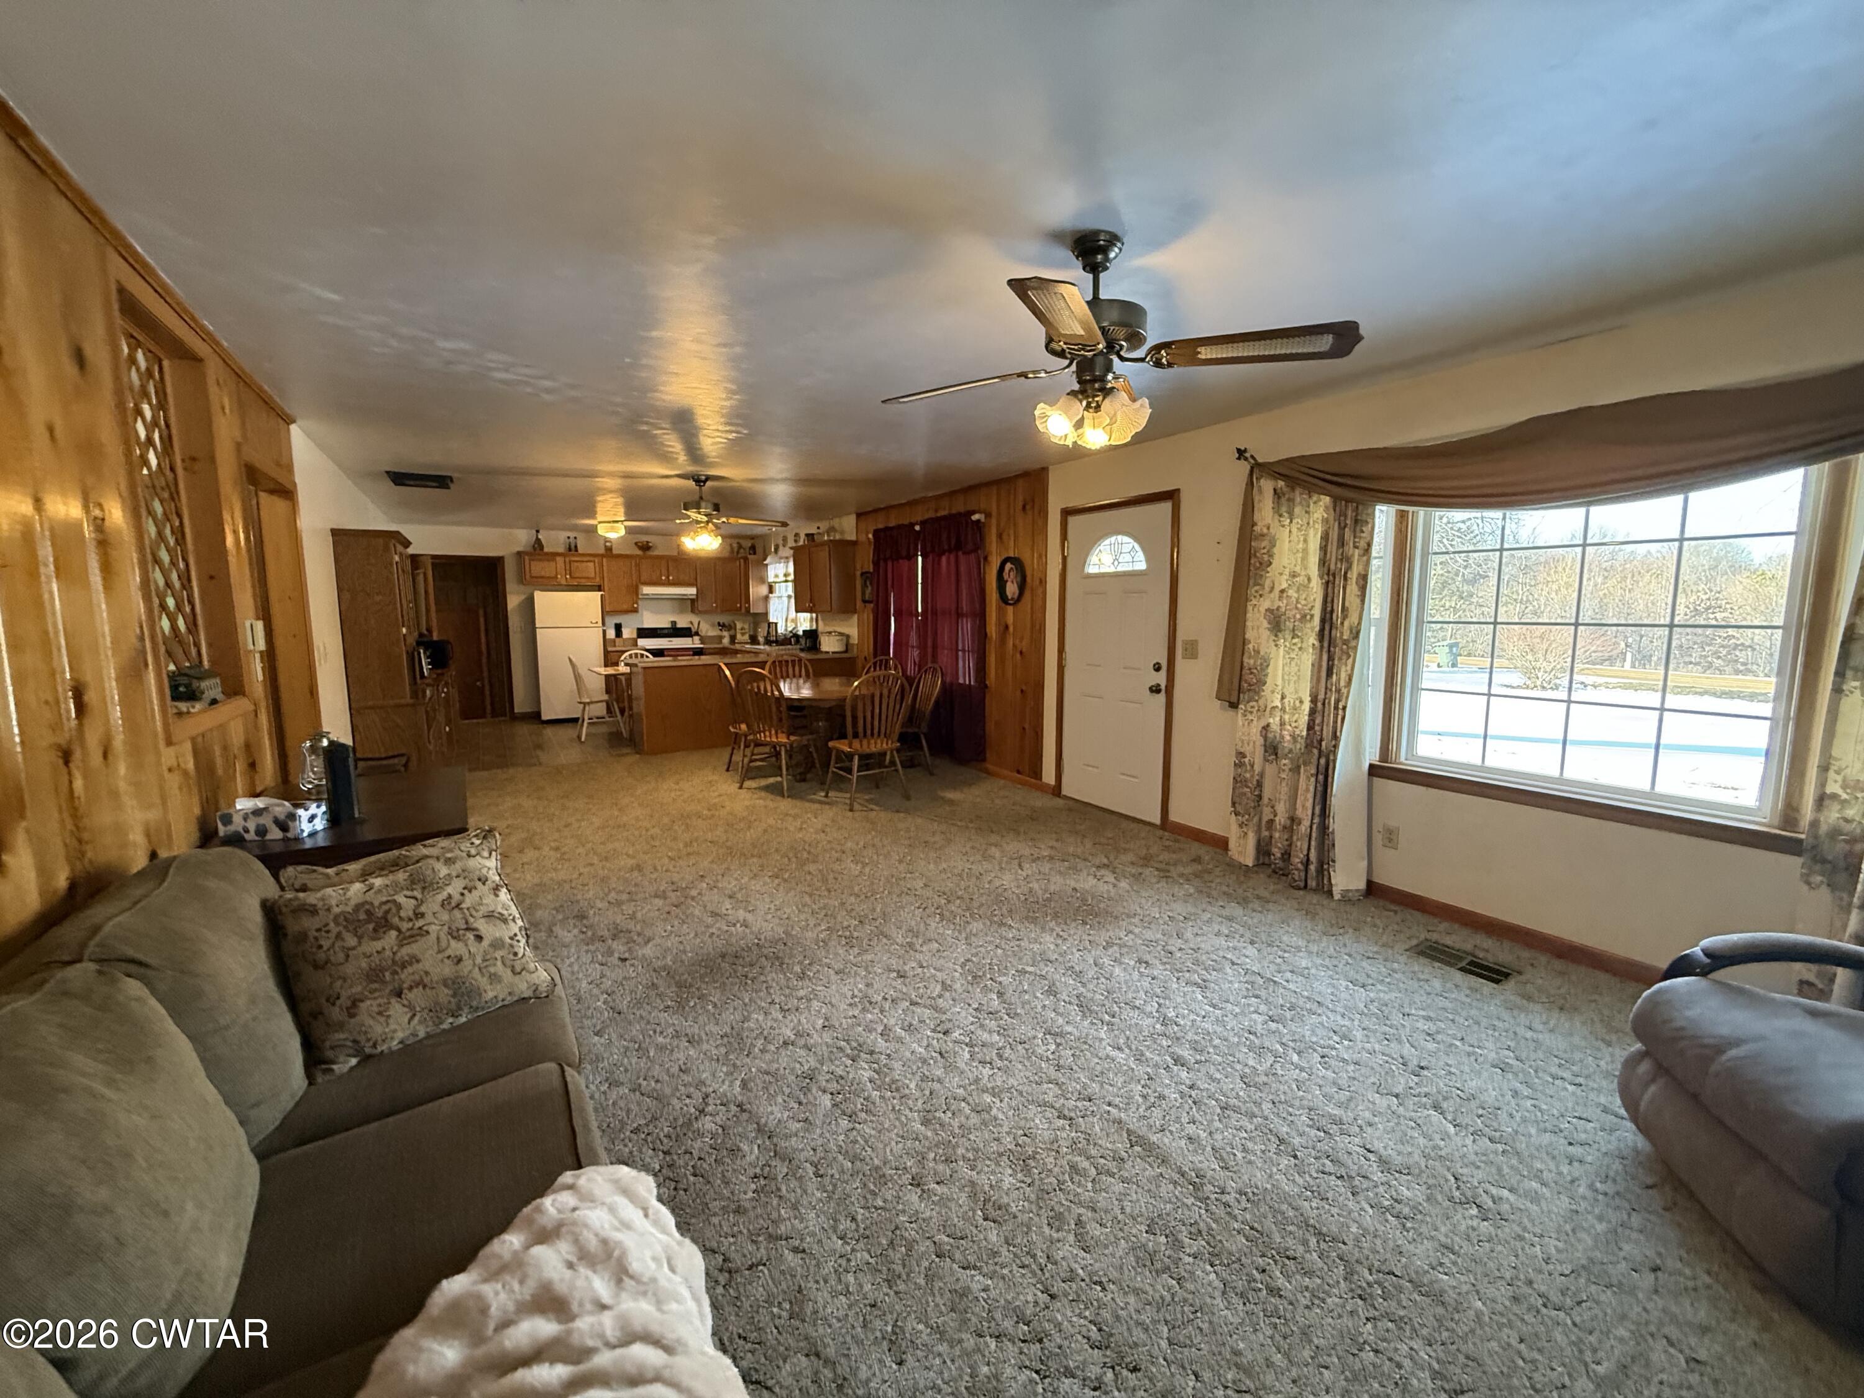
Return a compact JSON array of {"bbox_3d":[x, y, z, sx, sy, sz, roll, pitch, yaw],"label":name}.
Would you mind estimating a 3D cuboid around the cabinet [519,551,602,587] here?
[{"bbox_3d":[-4.876,-1.691,9.931,0.920,0.405,0.330,-4,8,-31],"label":"cabinet"}]

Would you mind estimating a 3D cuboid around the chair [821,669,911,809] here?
[{"bbox_3d":[-0.487,0.272,5.581,0.510,0.970,0.540,-5,8,-36],"label":"chair"}]

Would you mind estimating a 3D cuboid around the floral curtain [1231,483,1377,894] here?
[{"bbox_3d":[1.823,-0.147,3.814,0.190,2.150,0.720,-4,8,-31],"label":"floral curtain"}]

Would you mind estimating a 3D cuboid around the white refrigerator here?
[{"bbox_3d":[-4.739,-0.573,9.861,0.770,1.650,0.740,-4,8,-31],"label":"white refrigerator"}]

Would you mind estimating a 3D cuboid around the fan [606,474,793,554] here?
[{"bbox_3d":[-1.828,-1.465,5.990,1.330,0.565,1.330,-3,7,-25],"label":"fan"}]

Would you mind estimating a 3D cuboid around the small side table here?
[{"bbox_3d":[-2.046,0.740,2.732,0.670,0.730,1.130,-5,8,-33],"label":"small side table"}]

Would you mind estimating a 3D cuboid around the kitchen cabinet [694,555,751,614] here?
[{"bbox_3d":[-3.087,-1.646,11.016,0.800,0.770,0.340,-4,8,-31],"label":"kitchen cabinet"}]

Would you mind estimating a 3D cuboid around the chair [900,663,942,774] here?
[{"bbox_3d":[-0.280,0.158,6.528,0.530,0.970,0.500,-4,8,-28],"label":"chair"}]

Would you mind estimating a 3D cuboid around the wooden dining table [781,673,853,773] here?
[{"bbox_3d":[-0.905,0.273,6.400,1.130,0.750,1.750,-4,8,-31],"label":"wooden dining table"}]

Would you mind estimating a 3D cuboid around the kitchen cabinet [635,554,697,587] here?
[{"bbox_3d":[-3.704,-1.777,10.501,0.760,0.385,0.320,-5,8,-33],"label":"kitchen cabinet"}]

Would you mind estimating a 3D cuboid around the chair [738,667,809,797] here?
[{"bbox_3d":[-1.210,0.224,5.999,0.500,0.970,0.530,4,8,29],"label":"chair"}]

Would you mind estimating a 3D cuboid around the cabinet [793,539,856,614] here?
[{"bbox_3d":[-1.182,-1.324,8.324,0.330,0.745,0.910,-5,8,-33],"label":"cabinet"}]

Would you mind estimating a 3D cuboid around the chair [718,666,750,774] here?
[{"bbox_3d":[-1.532,0.163,6.417,0.540,0.970,0.460,-3,7,-25],"label":"chair"}]

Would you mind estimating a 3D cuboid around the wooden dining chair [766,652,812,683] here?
[{"bbox_3d":[-1.269,0.080,7.199,0.500,0.970,0.530,-4,8,-30],"label":"wooden dining chair"}]

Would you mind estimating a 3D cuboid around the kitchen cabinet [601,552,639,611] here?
[{"bbox_3d":[-4.276,-1.556,10.312,0.450,0.765,0.320,-4,8,-31],"label":"kitchen cabinet"}]

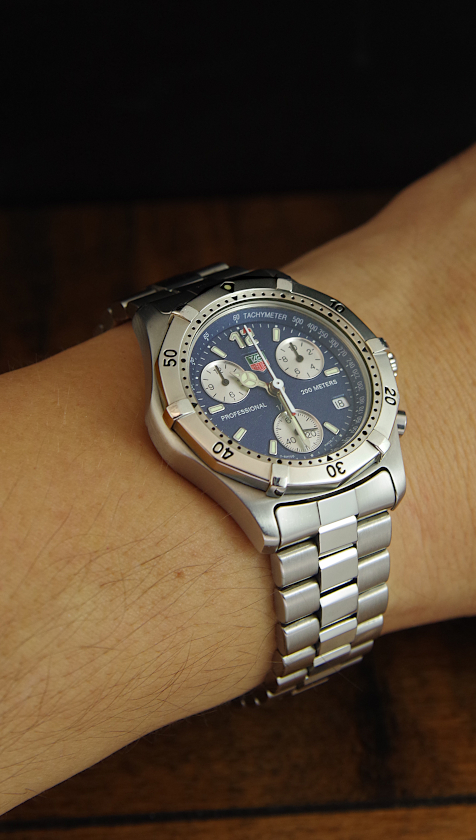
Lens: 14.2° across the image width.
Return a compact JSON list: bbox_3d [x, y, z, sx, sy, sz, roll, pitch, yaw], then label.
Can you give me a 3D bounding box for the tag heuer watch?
[{"bbox_3d":[0.001,0.009,0.307,0.042,0.059,0.067,-18,65,-26],"label":"tag heuer watch"}]

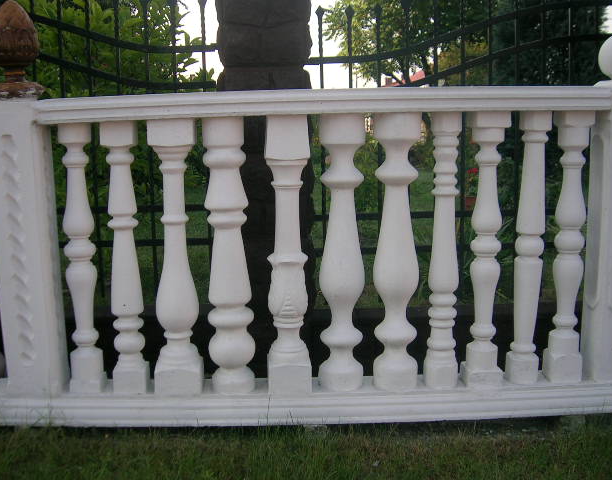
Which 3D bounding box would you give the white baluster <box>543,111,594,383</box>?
[{"bbox_3d":[0.677,0.022,1.900,0.085,0.700,0.085,-1,10,0],"label":"white baluster"}]

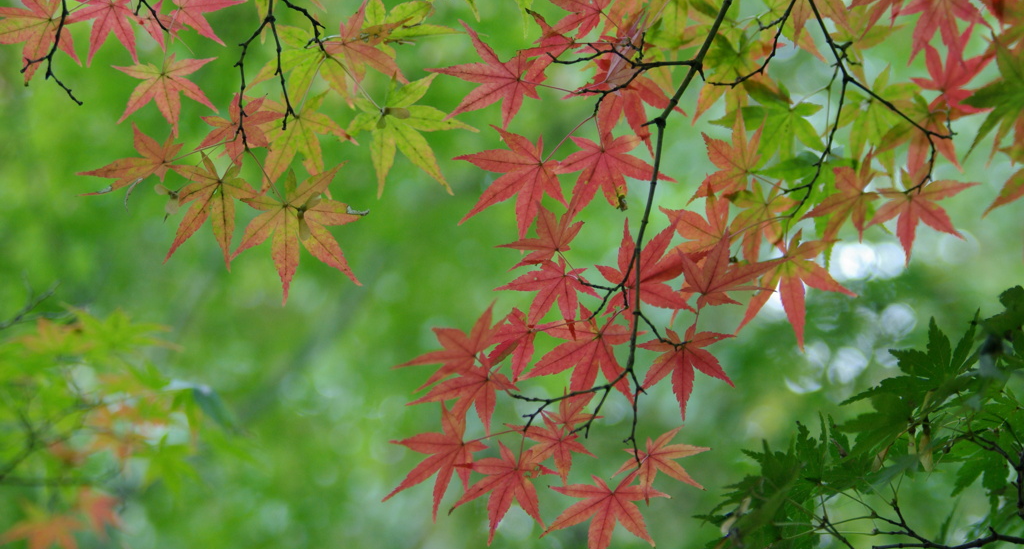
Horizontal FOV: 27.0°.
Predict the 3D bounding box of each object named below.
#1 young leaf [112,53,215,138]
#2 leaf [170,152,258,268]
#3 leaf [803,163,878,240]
[{"bbox_3d":[-0.200,-0.103,1.230,0.062,0.049,0.020,0,-10,0],"label":"young leaf"},{"bbox_3d":[-0.162,-0.035,1.150,0.048,0.061,0.018,0,5,-15],"label":"leaf"},{"bbox_3d":[0.180,-0.040,1.170,0.041,0.042,0.018,0,5,20],"label":"leaf"}]

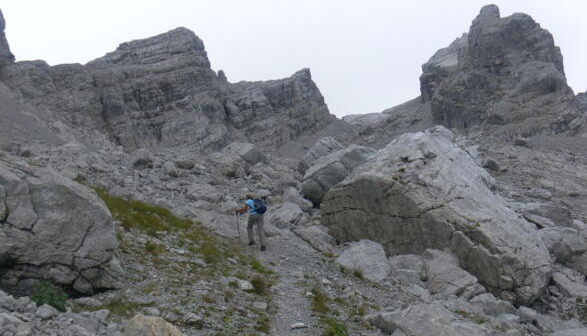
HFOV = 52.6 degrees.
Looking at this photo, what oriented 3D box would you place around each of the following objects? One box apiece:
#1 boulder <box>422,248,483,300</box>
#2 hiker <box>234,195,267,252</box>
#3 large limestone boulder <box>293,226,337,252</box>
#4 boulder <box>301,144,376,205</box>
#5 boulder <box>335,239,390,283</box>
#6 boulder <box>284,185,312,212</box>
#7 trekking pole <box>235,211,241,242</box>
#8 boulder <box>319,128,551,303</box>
[{"bbox_3d":[2.858,1.885,10.600,1.050,0.820,0.800,-6,-12,30],"label":"boulder"},{"bbox_3d":[-1.217,1.543,16.800,0.800,1.600,0.600,-10,-14,44],"label":"hiker"},{"bbox_3d":[0.573,1.925,16.200,1.150,0.720,0.950,4,-11,-20],"label":"large limestone boulder"},{"bbox_3d":[1.800,0.276,21.800,3.100,2.200,2.600,-4,-11,20],"label":"boulder"},{"bbox_3d":[1.407,1.886,12.100,1.050,0.820,0.850,0,-10,0],"label":"boulder"},{"bbox_3d":[0.137,1.078,20.300,1.050,0.880,0.950,0,-10,0],"label":"boulder"},{"bbox_3d":[-1.581,1.680,16.900,0.060,0.950,0.080,5,-14,-45],"label":"trekking pole"},{"bbox_3d":[3.252,1.027,13.400,3.400,3.600,4.900,10,-14,-44],"label":"boulder"}]

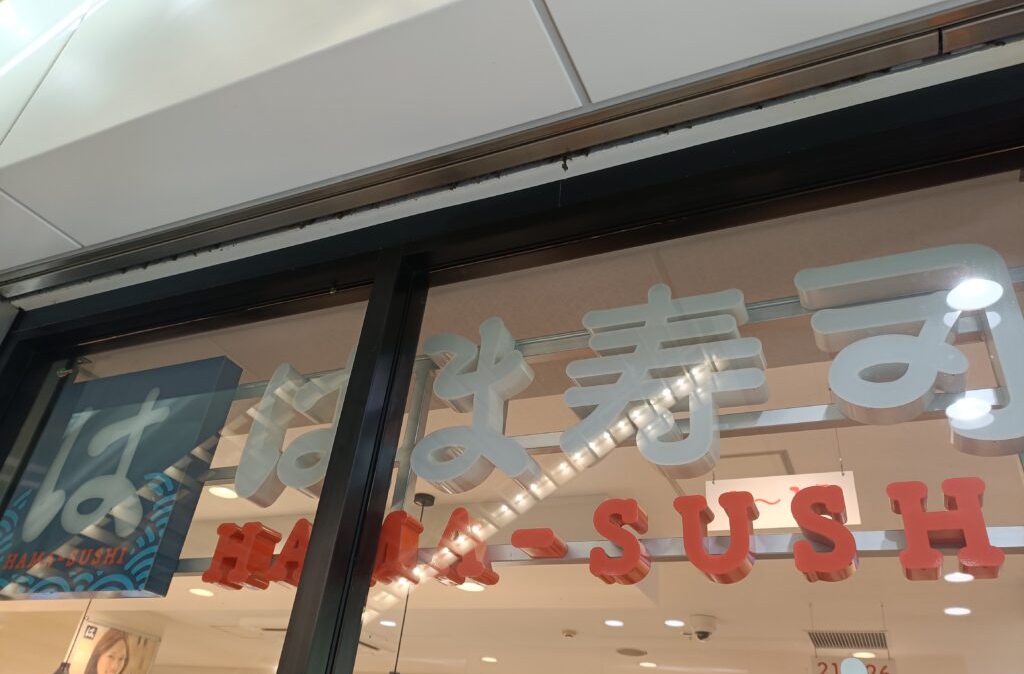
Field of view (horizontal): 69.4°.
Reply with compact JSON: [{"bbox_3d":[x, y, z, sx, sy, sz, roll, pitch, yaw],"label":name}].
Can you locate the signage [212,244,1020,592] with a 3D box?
[{"bbox_3d":[0.122,0.234,1.757,1.909,0.702,0.115,-9,-36,23],"label":"signage"}]

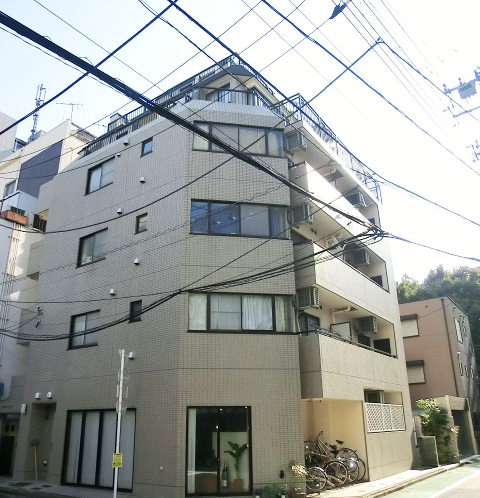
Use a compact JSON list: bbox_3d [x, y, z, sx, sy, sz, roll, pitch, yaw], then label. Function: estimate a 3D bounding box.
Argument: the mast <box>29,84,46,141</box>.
[{"bbox_3d":[-11.719,-7.936,25.635,0.450,4.082,0.420,-15,-25,32],"label":"mast"}]

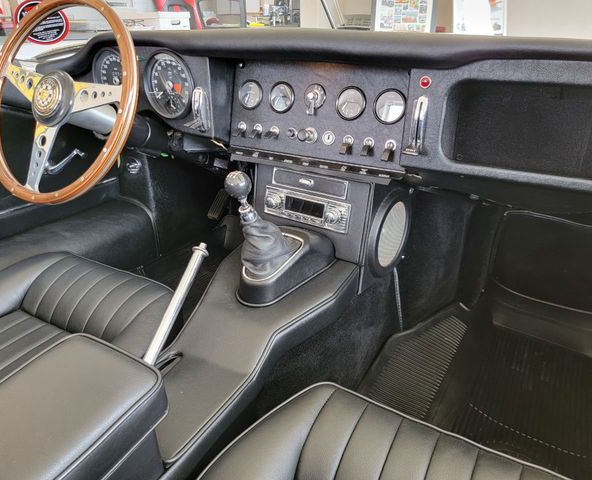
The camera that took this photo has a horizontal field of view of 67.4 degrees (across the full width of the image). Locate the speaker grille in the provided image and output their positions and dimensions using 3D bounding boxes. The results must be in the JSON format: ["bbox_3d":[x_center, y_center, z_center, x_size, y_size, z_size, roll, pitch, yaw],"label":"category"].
[{"bbox_3d":[0.173,-0.009,0.795,0.020,0.122,0.122,15,28,30],"label":"speaker grille"}]

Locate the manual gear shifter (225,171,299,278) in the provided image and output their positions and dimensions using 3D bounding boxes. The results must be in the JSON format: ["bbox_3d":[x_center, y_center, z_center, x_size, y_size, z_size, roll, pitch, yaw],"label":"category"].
[{"bbox_3d":[-0.053,-0.038,0.722,0.100,0.172,0.130,15,28,30],"label":"manual gear shifter"}]

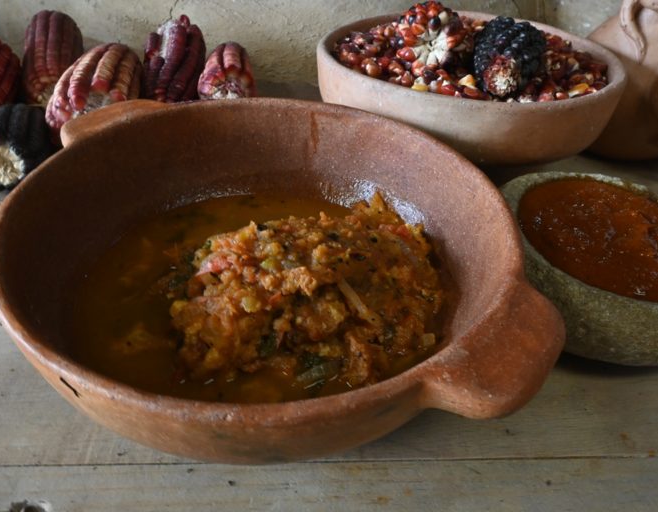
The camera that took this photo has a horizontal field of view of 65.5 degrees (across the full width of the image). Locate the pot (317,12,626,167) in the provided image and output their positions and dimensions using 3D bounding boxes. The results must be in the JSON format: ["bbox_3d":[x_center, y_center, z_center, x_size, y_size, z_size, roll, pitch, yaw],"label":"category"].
[{"bbox_3d":[0.117,-0.138,0.443,0.249,0.080,0.202,-6,43,-10],"label":"pot"}]

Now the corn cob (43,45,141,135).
[{"bbox_3d":[-0.189,-0.145,0.428,0.057,0.057,0.103,0,42,-4],"label":"corn cob"}]

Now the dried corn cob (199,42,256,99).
[{"bbox_3d":[-0.093,-0.173,0.475,0.048,0.048,0.100,-3,40,-7],"label":"dried corn cob"}]

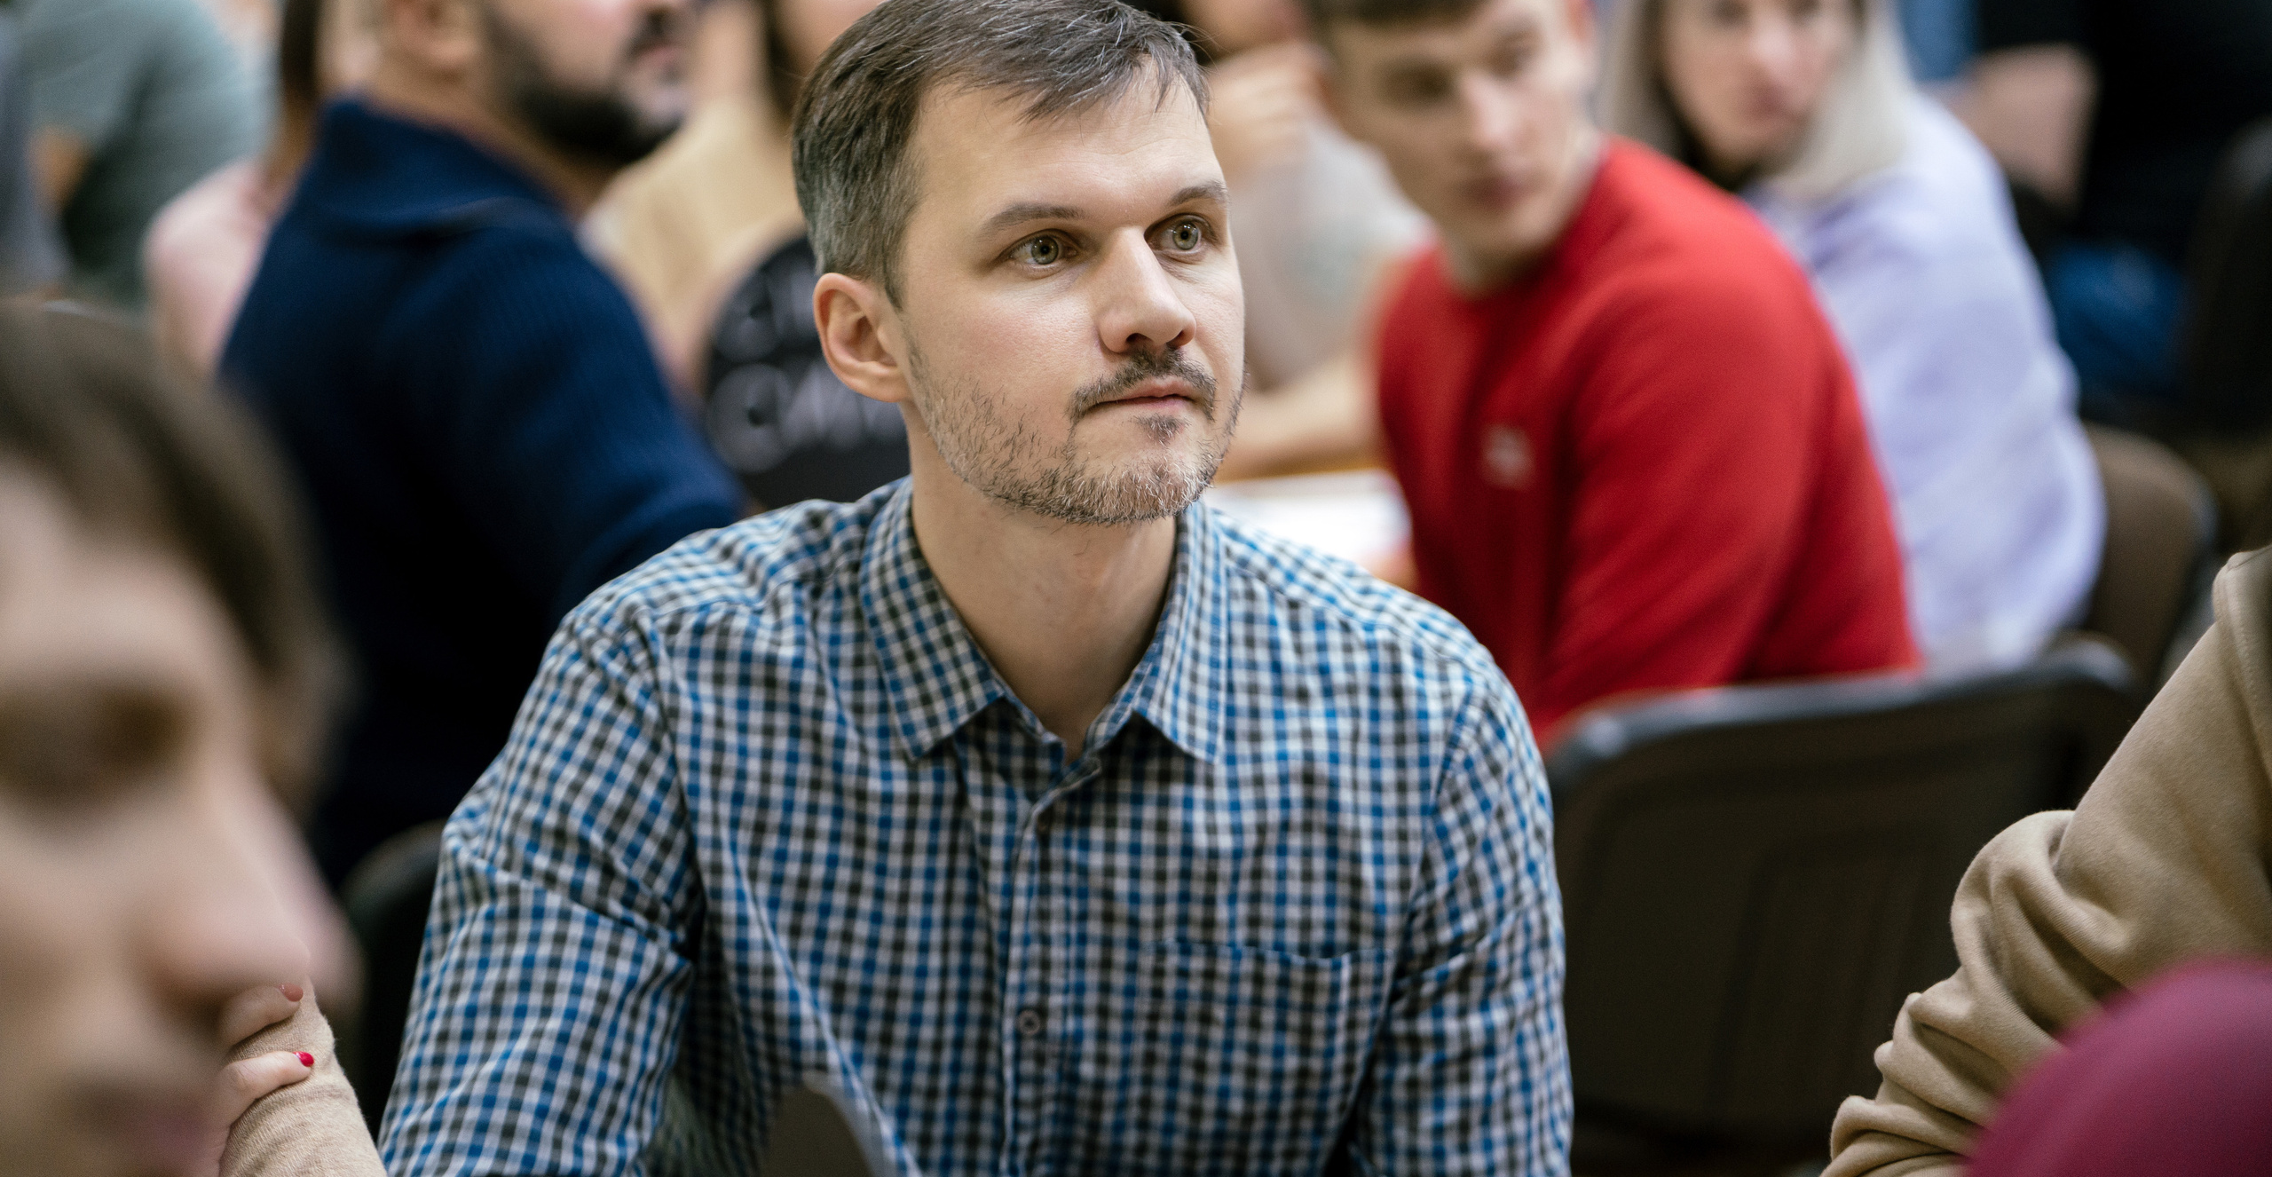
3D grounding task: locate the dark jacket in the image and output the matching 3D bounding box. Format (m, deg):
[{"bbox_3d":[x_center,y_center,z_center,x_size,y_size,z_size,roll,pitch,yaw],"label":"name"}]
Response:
[{"bbox_3d":[-0.375,-0.007,3.536,0.460,0.640,0.540,-5,12,-28],"label":"dark jacket"}]

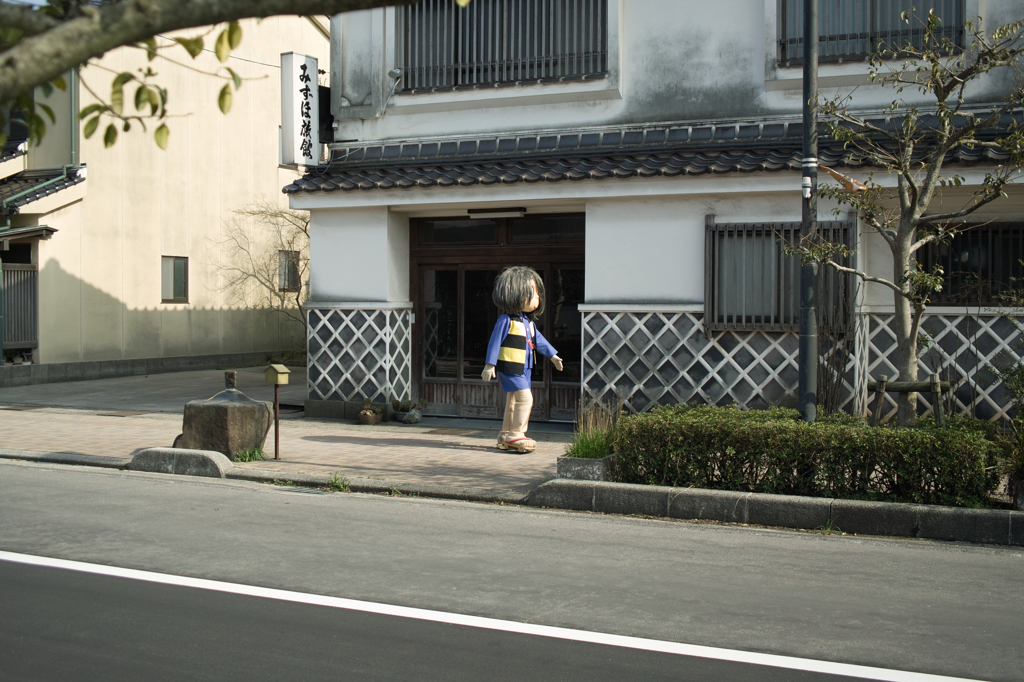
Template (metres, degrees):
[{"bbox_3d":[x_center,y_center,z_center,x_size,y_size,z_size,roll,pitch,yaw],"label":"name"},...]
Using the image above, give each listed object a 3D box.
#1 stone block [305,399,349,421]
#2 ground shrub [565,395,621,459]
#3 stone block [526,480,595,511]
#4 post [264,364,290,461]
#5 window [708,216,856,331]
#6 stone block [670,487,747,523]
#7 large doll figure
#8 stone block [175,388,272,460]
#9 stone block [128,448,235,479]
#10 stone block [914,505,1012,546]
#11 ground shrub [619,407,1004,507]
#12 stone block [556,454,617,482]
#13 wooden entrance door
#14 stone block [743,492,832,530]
[{"bbox_3d":[-2.346,0.881,15.144,0.615,0.187,0.300,1,2,25],"label":"stone block"},{"bbox_3d":[0.679,0.721,9.836,0.400,0.540,0.380,1,3,20],"label":"ground shrub"},{"bbox_3d":[0.425,1.218,9.315,0.586,0.195,0.220,1,2,25],"label":"stone block"},{"bbox_3d":[-2.359,0.717,11.695,0.200,0.955,0.170,2,3,33],"label":"post"},{"bbox_3d":[2.879,-0.696,12.496,1.620,1.285,0.200,1,2,25],"label":"window"},{"bbox_3d":[1.526,1.260,8.986,0.599,0.215,0.180,1,3,25],"label":"stone block"},{"bbox_3d":[0.100,0.182,12.279,0.570,1.911,0.950,2,2,38],"label":"large doll figure"},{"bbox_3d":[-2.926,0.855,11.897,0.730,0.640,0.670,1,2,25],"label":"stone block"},{"bbox_3d":[-3.212,1.167,11.303,1.180,0.220,0.180,1,3,25],"label":"stone block"},{"bbox_3d":[3.110,1.271,8.015,0.590,0.195,0.220,1,2,25],"label":"stone block"},{"bbox_3d":[2.369,0.886,9.364,2.770,0.585,1.470,1,2,25],"label":"ground shrub"},{"bbox_3d":[0.625,1.106,9.841,0.395,0.288,0.400,1,3,20],"label":"stone block"},{"bbox_3d":[-0.097,-0.294,14.628,2.625,2.575,0.150,1,3,24],"label":"wooden entrance door"},{"bbox_3d":[2.084,1.270,8.720,0.627,0.215,0.180,1,3,25],"label":"stone block"}]

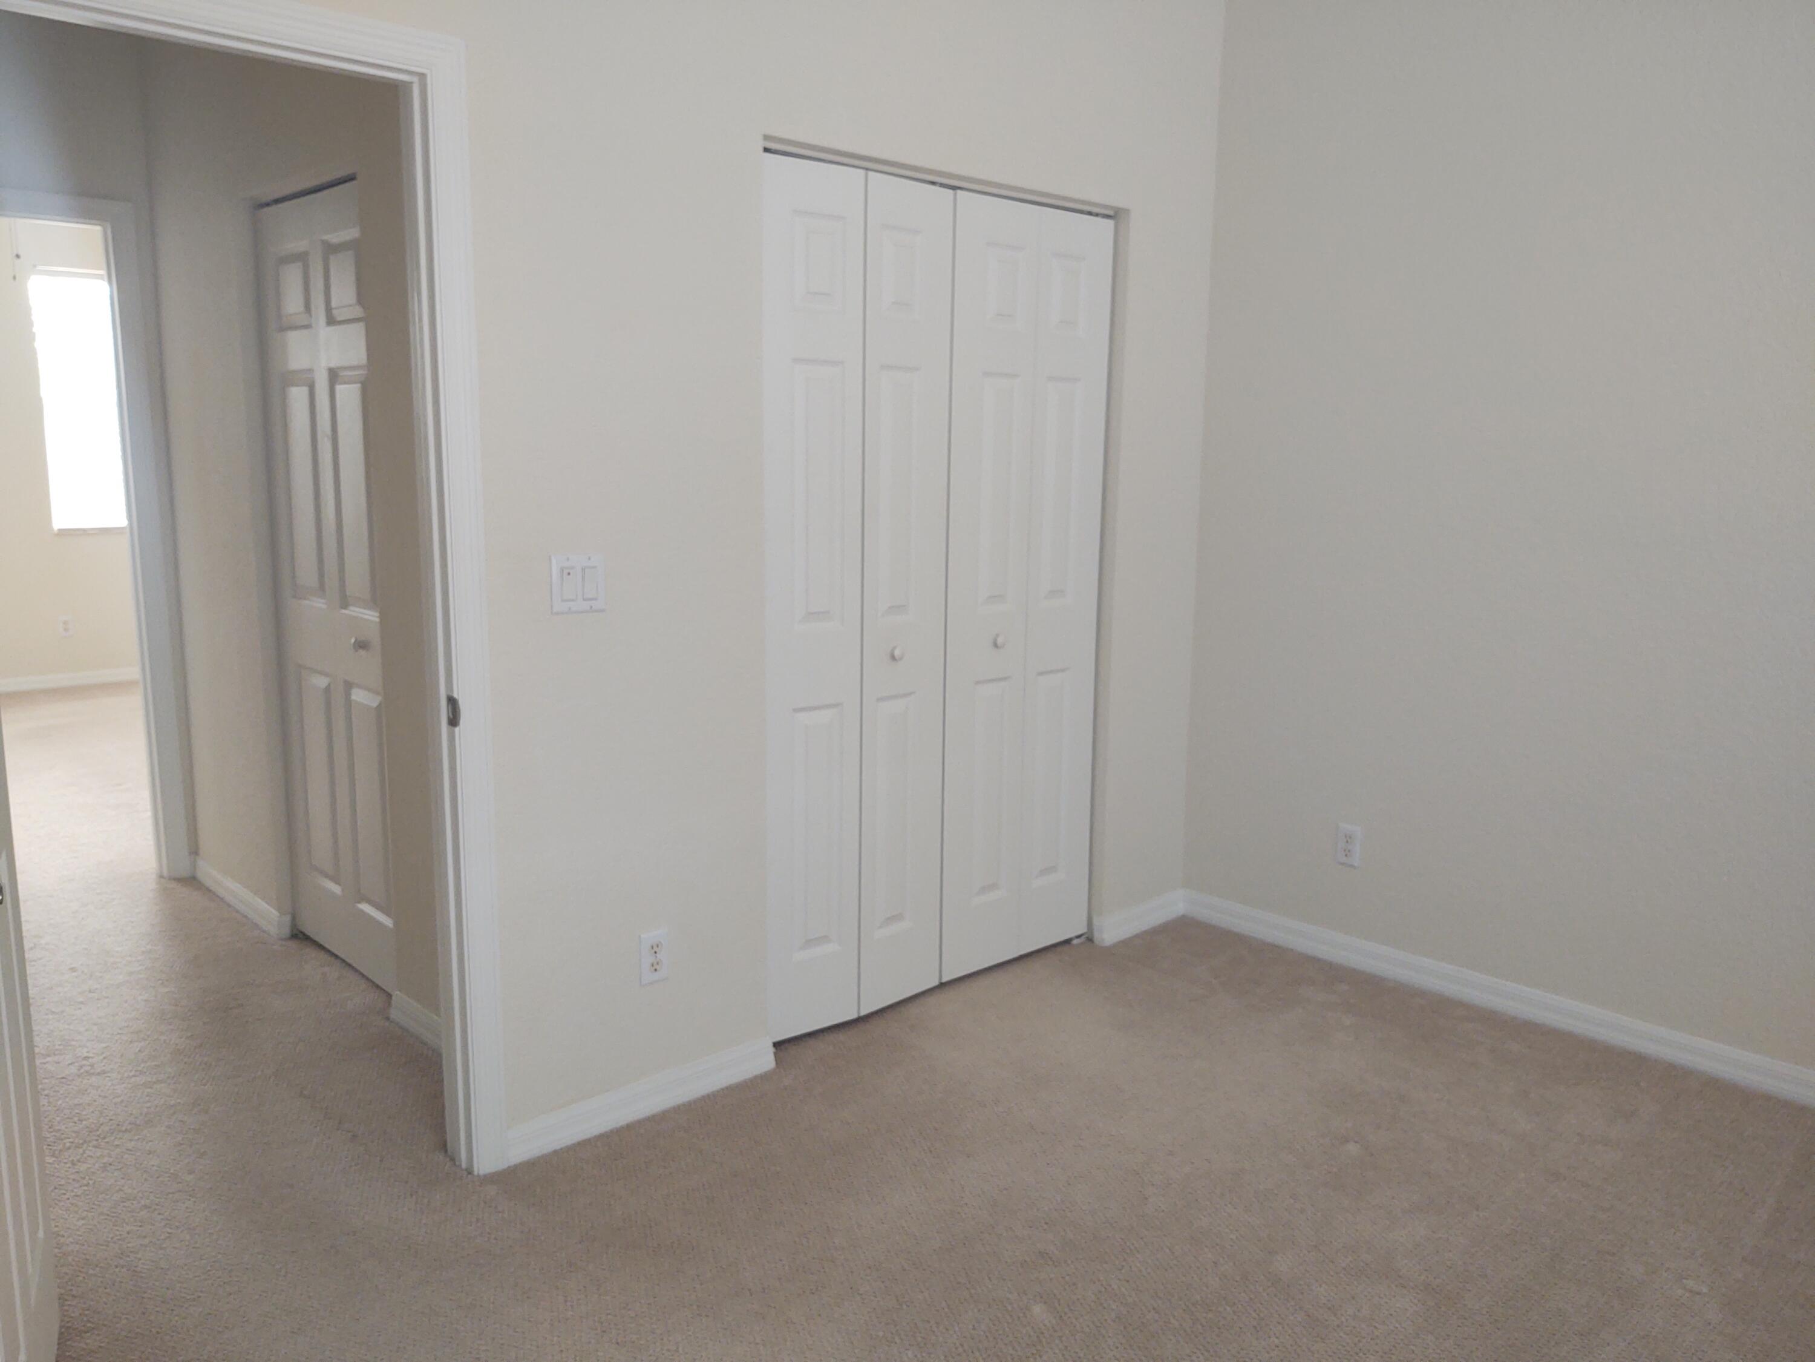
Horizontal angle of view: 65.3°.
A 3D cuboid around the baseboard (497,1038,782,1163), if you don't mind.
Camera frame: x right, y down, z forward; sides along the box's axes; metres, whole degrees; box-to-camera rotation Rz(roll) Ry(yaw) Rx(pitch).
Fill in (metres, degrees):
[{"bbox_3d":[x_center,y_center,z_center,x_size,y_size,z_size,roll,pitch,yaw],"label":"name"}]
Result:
[{"bbox_3d":[-0.551,0.890,3.042,0.683,0.078,0.015,-8,13,-43],"label":"baseboard"}]

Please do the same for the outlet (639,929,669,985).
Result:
[{"bbox_3d":[-0.534,0.589,3.008,0.070,0.114,0.010,-8,13,-43],"label":"outlet"}]

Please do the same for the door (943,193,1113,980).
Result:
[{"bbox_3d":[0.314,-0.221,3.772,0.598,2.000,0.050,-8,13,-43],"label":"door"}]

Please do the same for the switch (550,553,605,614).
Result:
[{"bbox_3d":[-0.638,-0.189,2.765,0.116,0.115,0.011,-8,13,-43],"label":"switch"}]

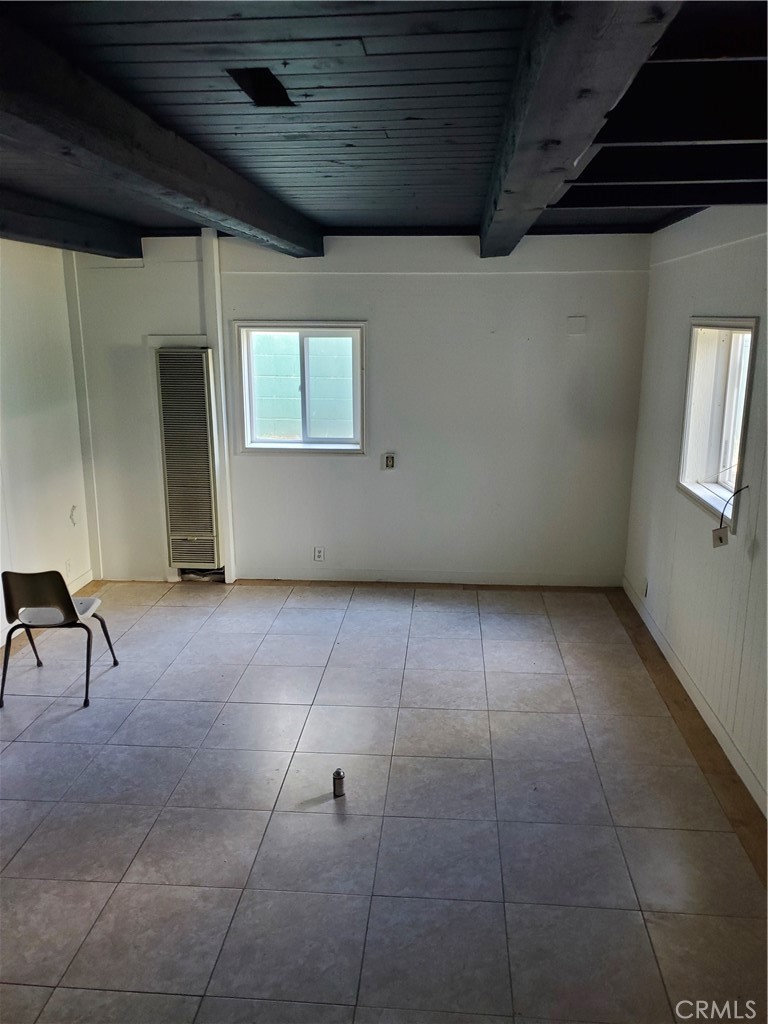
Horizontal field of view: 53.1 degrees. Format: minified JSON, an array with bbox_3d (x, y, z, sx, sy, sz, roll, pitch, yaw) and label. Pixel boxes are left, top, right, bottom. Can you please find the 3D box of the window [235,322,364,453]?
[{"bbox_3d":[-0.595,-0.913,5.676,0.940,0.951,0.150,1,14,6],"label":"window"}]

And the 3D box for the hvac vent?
[{"bbox_3d":[-1.421,-0.374,5.689,0.389,1.618,0.130,1,14,6],"label":"hvac vent"}]

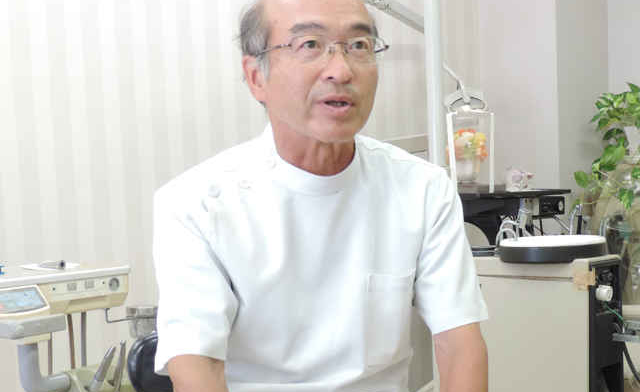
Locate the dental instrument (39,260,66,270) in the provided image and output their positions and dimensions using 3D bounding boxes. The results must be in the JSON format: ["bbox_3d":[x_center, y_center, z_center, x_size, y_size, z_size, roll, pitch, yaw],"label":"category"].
[{"bbox_3d":[-0.612,0.160,1.700,0.080,0.020,0.020,0,4,29],"label":"dental instrument"}]

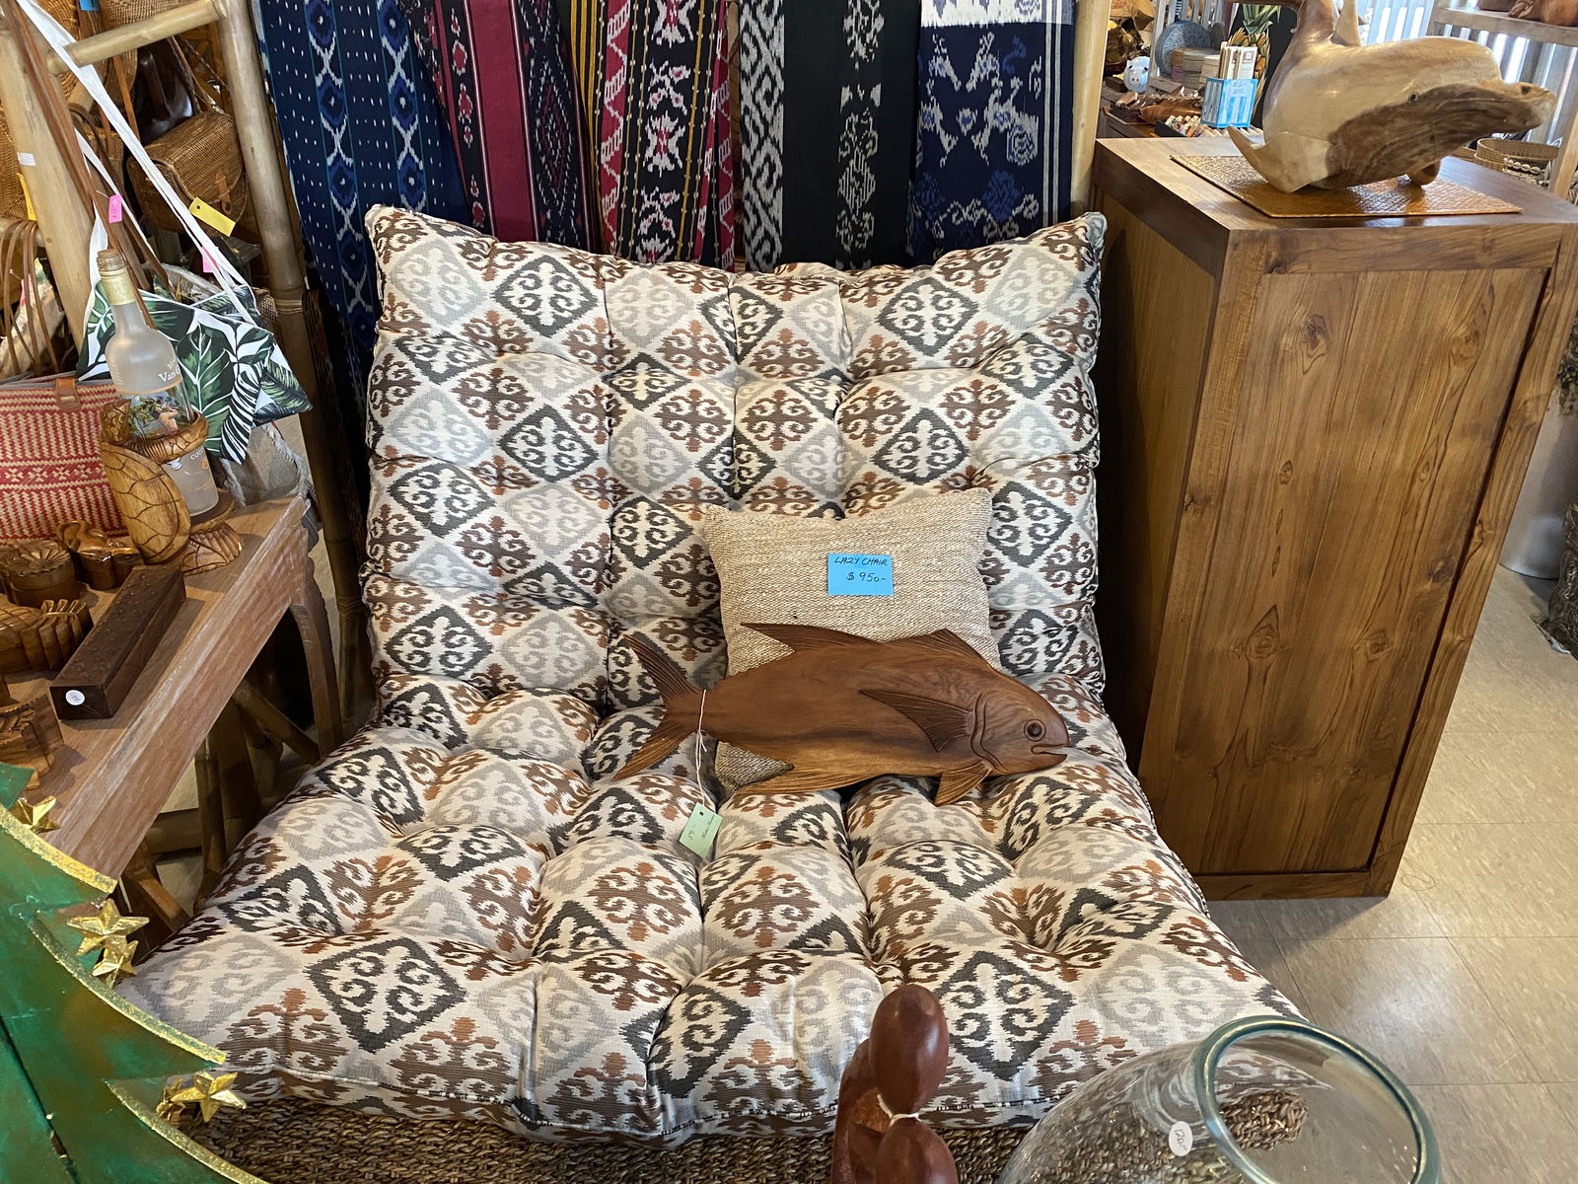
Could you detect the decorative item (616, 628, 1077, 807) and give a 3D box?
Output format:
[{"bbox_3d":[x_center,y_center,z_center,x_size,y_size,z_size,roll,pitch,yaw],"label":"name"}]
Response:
[{"bbox_3d":[0.086,0.180,1.775,0.668,0.266,0.048,6,-13,0],"label":"decorative item"}]

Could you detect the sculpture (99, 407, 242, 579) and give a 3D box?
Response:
[{"bbox_3d":[-0.763,-0.147,1.450,0.155,0.192,0.195,-3,29,-6],"label":"sculpture"}]

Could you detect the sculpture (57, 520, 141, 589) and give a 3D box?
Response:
[{"bbox_3d":[-0.813,-0.049,1.401,0.093,0.066,0.060,-3,29,-6],"label":"sculpture"}]

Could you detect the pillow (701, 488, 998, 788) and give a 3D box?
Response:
[{"bbox_3d":[0.100,0.081,1.875,0.455,0.450,0.130,-3,-8,0],"label":"pillow"}]

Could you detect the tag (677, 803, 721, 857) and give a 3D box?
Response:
[{"bbox_3d":[-0.124,0.334,1.665,0.043,0.002,0.066,16,53,11],"label":"tag"}]

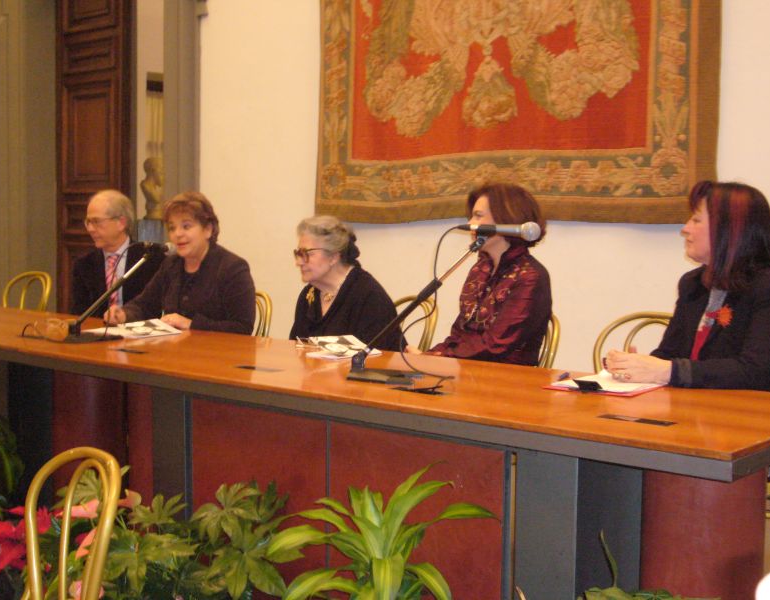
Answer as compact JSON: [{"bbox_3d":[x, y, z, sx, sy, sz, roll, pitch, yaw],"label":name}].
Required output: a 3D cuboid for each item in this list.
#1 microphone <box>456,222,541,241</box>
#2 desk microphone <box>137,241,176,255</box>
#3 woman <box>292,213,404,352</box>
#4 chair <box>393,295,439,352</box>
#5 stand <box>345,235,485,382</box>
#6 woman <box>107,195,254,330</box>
[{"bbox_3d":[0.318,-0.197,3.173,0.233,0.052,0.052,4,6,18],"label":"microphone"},{"bbox_3d":[-0.893,-0.206,4.427,0.205,0.052,0.052,3,1,-44],"label":"desk microphone"},{"bbox_3d":[-0.197,0.290,4.138,0.720,1.202,0.490,-4,6,-44],"label":"woman"},{"bbox_3d":[-0.098,0.438,4.237,0.420,0.893,0.500,4,6,39],"label":"chair"},{"bbox_3d":[0.086,0.020,3.265,0.410,0.408,0.170,2,5,18],"label":"stand"},{"bbox_3d":[-0.846,0.203,4.622,0.530,1.286,0.740,4,6,35],"label":"woman"}]

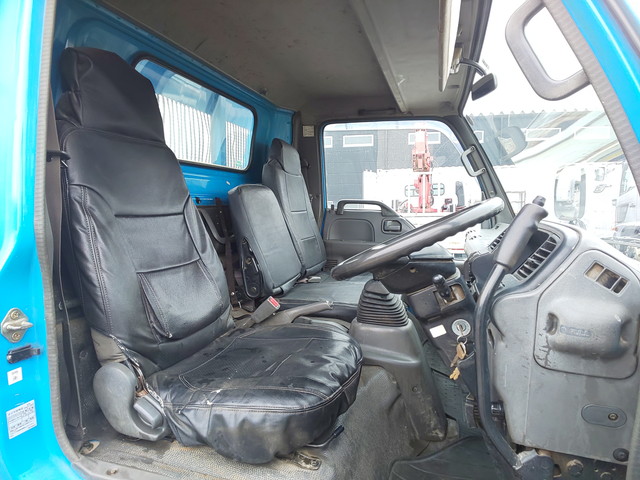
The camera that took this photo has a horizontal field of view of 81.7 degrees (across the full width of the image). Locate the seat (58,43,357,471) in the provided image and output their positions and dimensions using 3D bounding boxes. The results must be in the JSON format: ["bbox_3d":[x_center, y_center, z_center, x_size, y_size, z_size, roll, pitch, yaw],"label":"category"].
[{"bbox_3d":[-0.304,-0.038,1.026,0.790,1.010,0.520,2,6,20],"label":"seat"}]

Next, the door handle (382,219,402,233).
[{"bbox_3d":[0.390,-0.085,2.017,0.106,0.074,0.035,2,6,20],"label":"door handle"}]

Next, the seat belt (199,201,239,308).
[{"bbox_3d":[-0.445,0.050,1.647,0.090,0.470,0.150,2,6,20],"label":"seat belt"}]

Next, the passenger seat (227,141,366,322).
[{"bbox_3d":[0.034,-0.095,1.635,0.610,0.760,0.740,2,6,20],"label":"passenger seat"}]

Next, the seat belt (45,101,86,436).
[{"bbox_3d":[-0.529,0.053,0.780,0.080,0.710,0.070,2,6,20],"label":"seat belt"}]

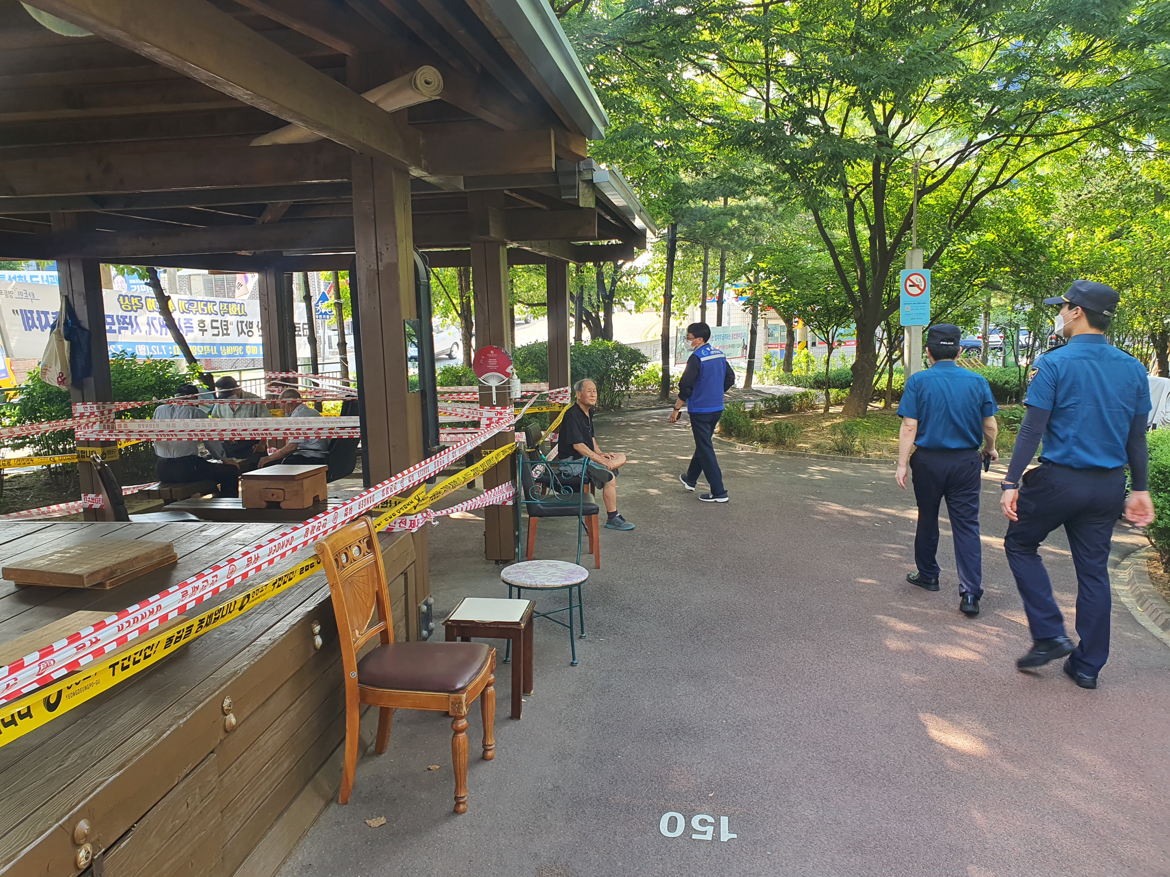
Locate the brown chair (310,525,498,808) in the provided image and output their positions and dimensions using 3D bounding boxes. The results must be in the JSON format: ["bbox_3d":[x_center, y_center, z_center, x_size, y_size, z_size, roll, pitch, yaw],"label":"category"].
[{"bbox_3d":[-0.657,0.839,3.372,0.540,1.010,0.460,0,9,9],"label":"brown chair"}]

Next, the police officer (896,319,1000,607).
[{"bbox_3d":[2.169,0.154,5.322,0.600,1.690,0.520,0,9,9],"label":"police officer"}]

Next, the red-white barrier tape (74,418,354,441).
[{"bbox_3d":[-2.727,-0.060,6.667,2.500,0.170,0.040,0,8,8],"label":"red-white barrier tape"}]

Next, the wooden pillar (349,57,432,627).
[{"bbox_3d":[-1.021,-0.397,4.712,0.205,3.030,0.210,0,8,8],"label":"wooden pillar"}]

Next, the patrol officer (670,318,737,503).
[{"bbox_3d":[1.111,-0.271,8.292,0.540,1.660,0.620,-8,11,-37],"label":"patrol officer"}]

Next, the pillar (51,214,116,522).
[{"bbox_3d":[-3.623,-0.363,6.497,0.200,2.480,0.200,0,9,8],"label":"pillar"}]

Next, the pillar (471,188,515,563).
[{"bbox_3d":[-0.678,-0.438,6.390,0.205,2.700,0.205,0,8,8],"label":"pillar"}]

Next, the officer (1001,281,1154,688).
[{"bbox_3d":[2.257,0.234,4.051,0.620,1.810,0.480,-2,8,-6],"label":"officer"}]

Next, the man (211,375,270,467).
[{"bbox_3d":[-3.120,0.123,7.988,0.580,1.300,0.700,-2,8,-3],"label":"man"}]

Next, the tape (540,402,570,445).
[{"bbox_3d":[-0.255,-0.163,7.928,0.100,0.190,1.800,0,9,8],"label":"tape"}]

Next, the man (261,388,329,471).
[{"bbox_3d":[-2.487,0.162,7.482,0.700,1.200,0.480,0,9,8],"label":"man"}]

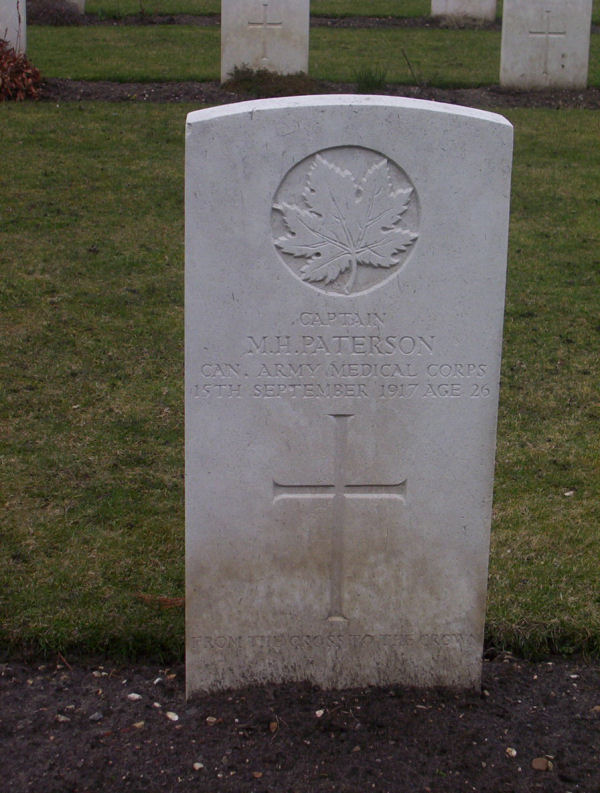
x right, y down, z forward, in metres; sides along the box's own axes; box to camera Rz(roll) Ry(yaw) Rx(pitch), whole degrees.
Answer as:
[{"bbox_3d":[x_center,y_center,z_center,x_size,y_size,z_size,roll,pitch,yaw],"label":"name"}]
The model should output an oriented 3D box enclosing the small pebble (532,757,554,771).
[{"bbox_3d":[0.288,0.435,2.208,0.024,0.013,0.020,1,18,0],"label":"small pebble"}]

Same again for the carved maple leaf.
[{"bbox_3d":[0.053,-0.203,2.187,0.173,0.167,0.012,0,19,-4],"label":"carved maple leaf"}]

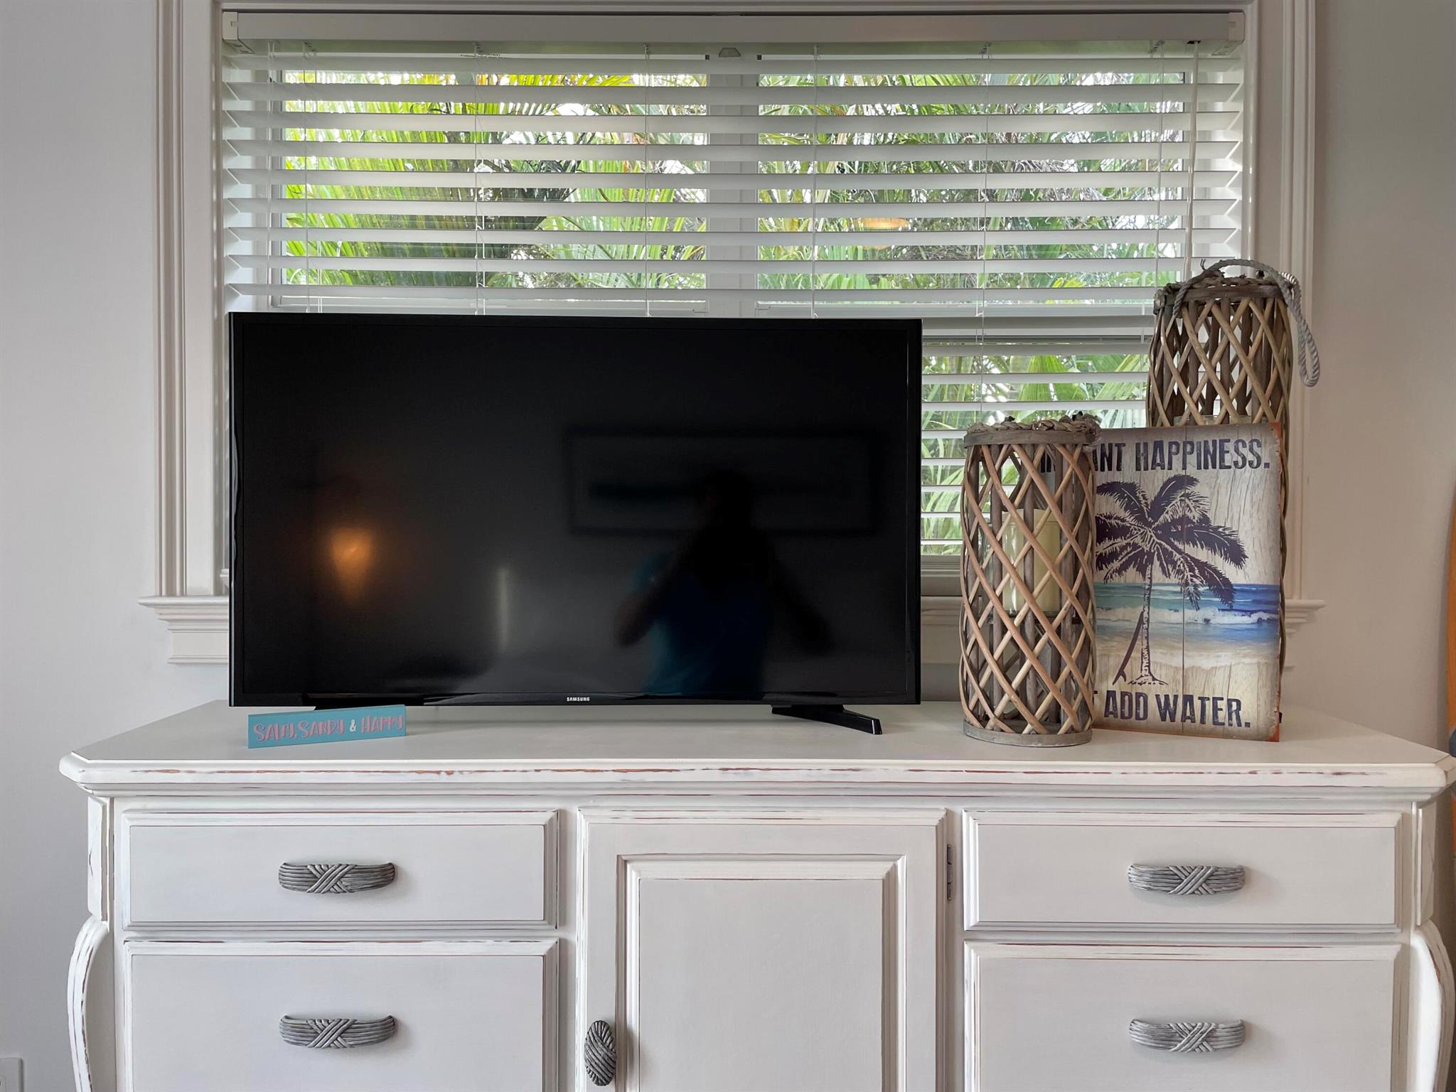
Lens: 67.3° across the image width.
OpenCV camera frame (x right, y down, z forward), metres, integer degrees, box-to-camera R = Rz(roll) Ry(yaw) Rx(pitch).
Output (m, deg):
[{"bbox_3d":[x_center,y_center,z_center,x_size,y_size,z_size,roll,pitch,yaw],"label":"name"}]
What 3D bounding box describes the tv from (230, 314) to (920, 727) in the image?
[{"bbox_3d":[-0.201,-0.036,1.490,0.930,0.546,0.185,0,1,-2],"label":"tv"}]

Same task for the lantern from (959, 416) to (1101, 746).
[{"bbox_3d":[0.386,0.044,1.395,0.178,0.395,0.175,0,1,0],"label":"lantern"}]

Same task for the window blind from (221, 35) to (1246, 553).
[{"bbox_3d":[0.010,-0.381,1.692,1.546,0.844,0.056,0,1,0],"label":"window blind"}]

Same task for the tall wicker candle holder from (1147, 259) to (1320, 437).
[{"bbox_3d":[0.676,-0.060,1.489,0.210,0.600,0.200,0,1,0],"label":"tall wicker candle holder"}]

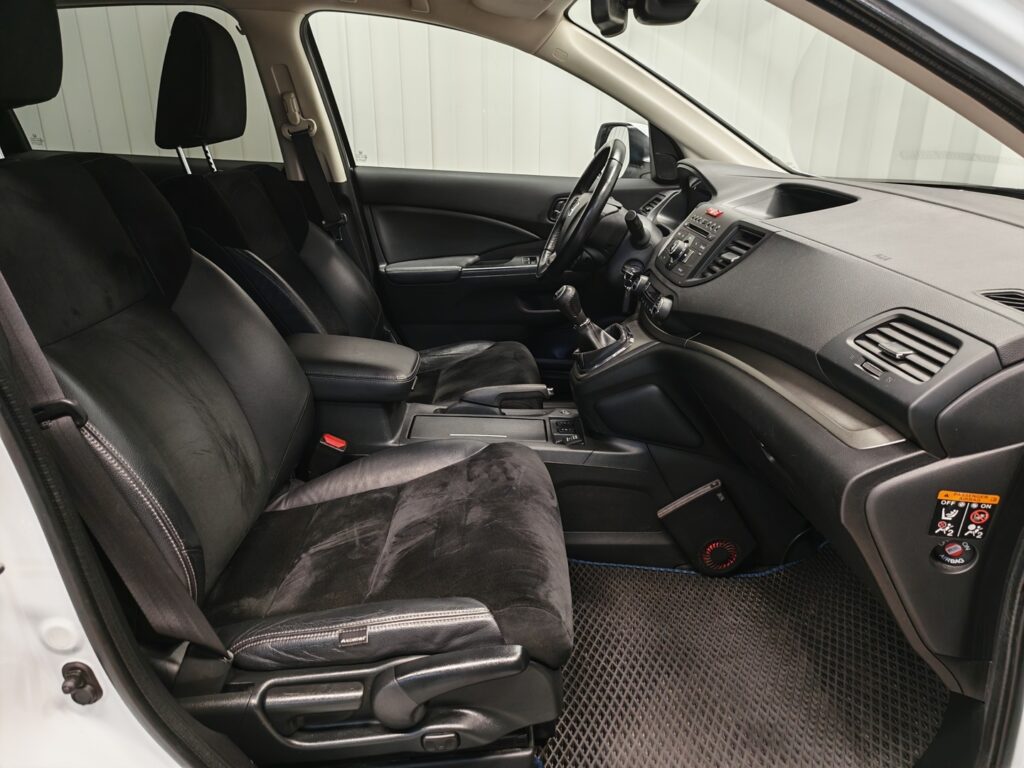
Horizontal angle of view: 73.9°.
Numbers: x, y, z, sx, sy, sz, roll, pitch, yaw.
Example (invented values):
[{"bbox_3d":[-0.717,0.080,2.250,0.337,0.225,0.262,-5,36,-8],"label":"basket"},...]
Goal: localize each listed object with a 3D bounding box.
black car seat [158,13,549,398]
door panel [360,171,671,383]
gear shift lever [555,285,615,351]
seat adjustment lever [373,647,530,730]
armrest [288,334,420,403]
[{"bbox_3d":[-0.350,-0.290,1.607,0.870,1.050,0.530,0,19,-1],"label":"black car seat"},{"bbox_3d":[0.030,-0.308,1.935,0.940,0.590,0.140,0,19,-1],"label":"door panel"},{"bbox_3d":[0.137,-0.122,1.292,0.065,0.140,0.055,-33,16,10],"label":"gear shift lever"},{"bbox_3d":[-0.061,0.324,0.728,0.160,0.062,0.042,-16,18,4],"label":"seat adjustment lever"},{"bbox_3d":[-0.344,-0.034,1.299,0.330,0.090,0.190,0,19,-1],"label":"armrest"}]

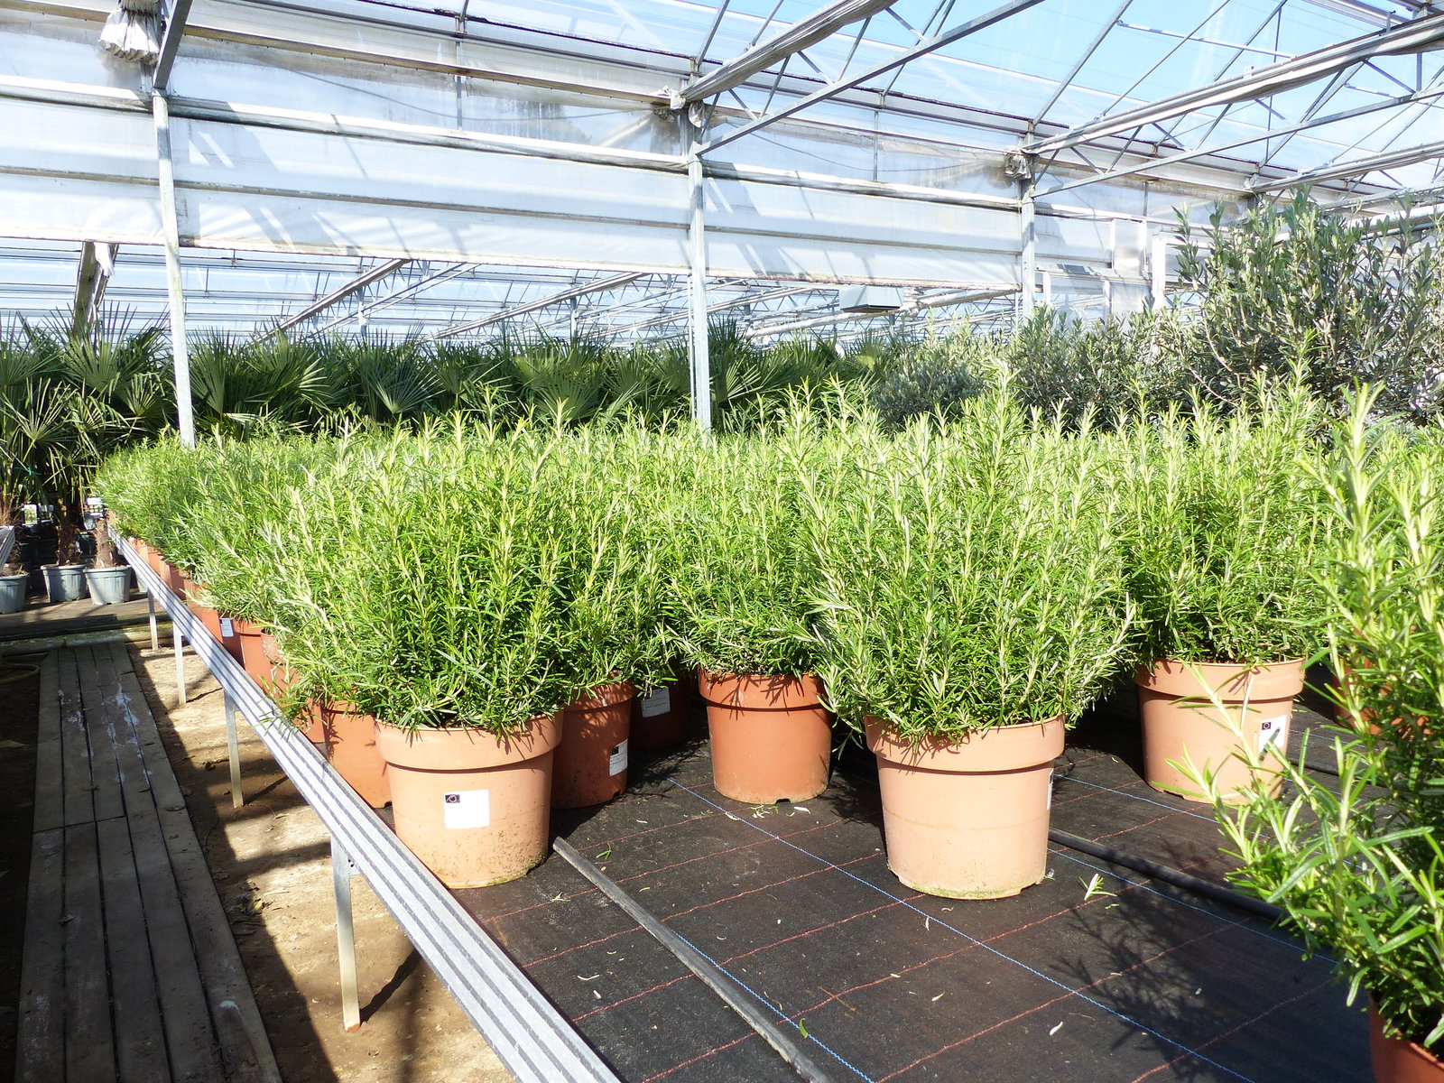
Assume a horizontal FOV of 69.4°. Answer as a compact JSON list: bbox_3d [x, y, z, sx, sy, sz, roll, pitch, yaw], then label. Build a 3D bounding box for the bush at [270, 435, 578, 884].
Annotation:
[{"bbox_3d":[-0.410,0.153,1.490,0.420,0.628,0.400,-2,6,0],"label":"bush"}]

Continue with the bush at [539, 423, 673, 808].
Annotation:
[{"bbox_3d":[-0.250,0.123,1.745,0.345,0.625,0.345,-2,6,0],"label":"bush"}]

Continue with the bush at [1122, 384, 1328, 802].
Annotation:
[{"bbox_3d":[0.810,0.073,1.685,0.340,0.646,0.340,-2,6,0],"label":"bush"}]

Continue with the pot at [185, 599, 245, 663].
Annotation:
[{"bbox_3d":[-1.526,0.244,3.216,0.225,0.202,0.225,-2,6,0],"label":"pot"}]

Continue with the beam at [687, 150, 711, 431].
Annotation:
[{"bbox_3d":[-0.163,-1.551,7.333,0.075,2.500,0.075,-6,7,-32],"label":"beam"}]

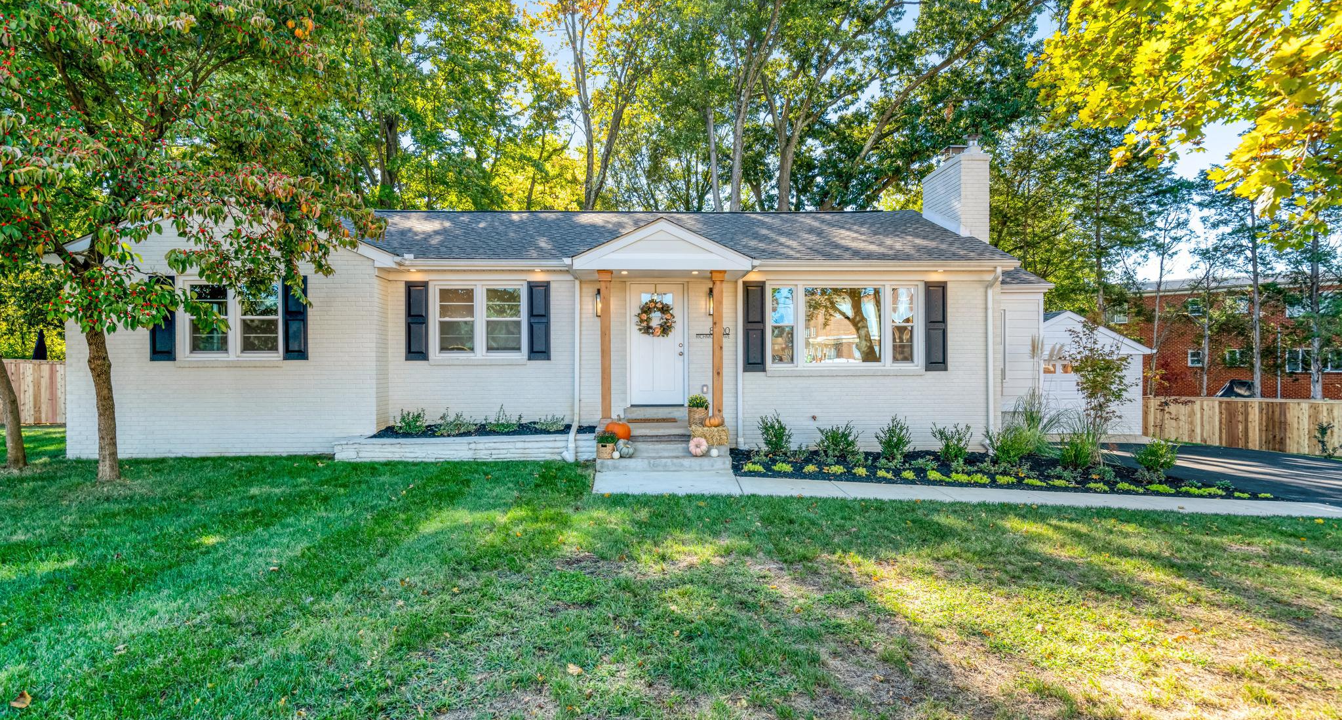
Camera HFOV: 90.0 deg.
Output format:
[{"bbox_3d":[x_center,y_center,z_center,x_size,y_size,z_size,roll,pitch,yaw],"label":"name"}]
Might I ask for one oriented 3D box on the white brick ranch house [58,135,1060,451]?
[{"bbox_3d":[-0.970,-1.200,14.450,16.800,5.450,9.500,0,0,-2],"label":"white brick ranch house"}]

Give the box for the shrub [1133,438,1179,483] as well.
[{"bbox_3d":[6.880,1.390,9.550,0.650,0.630,0.630,0,0,-2],"label":"shrub"}]

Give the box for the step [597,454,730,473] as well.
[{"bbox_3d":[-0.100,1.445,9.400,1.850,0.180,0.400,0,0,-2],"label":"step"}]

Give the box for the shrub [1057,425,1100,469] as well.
[{"bbox_3d":[6.050,1.320,10.000,0.640,0.650,0.620,0,0,-2],"label":"shrub"}]

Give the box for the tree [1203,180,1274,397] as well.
[{"bbox_3d":[17.016,-2.100,20.000,2.700,8.600,2.700,0,0,-2],"label":"tree"}]

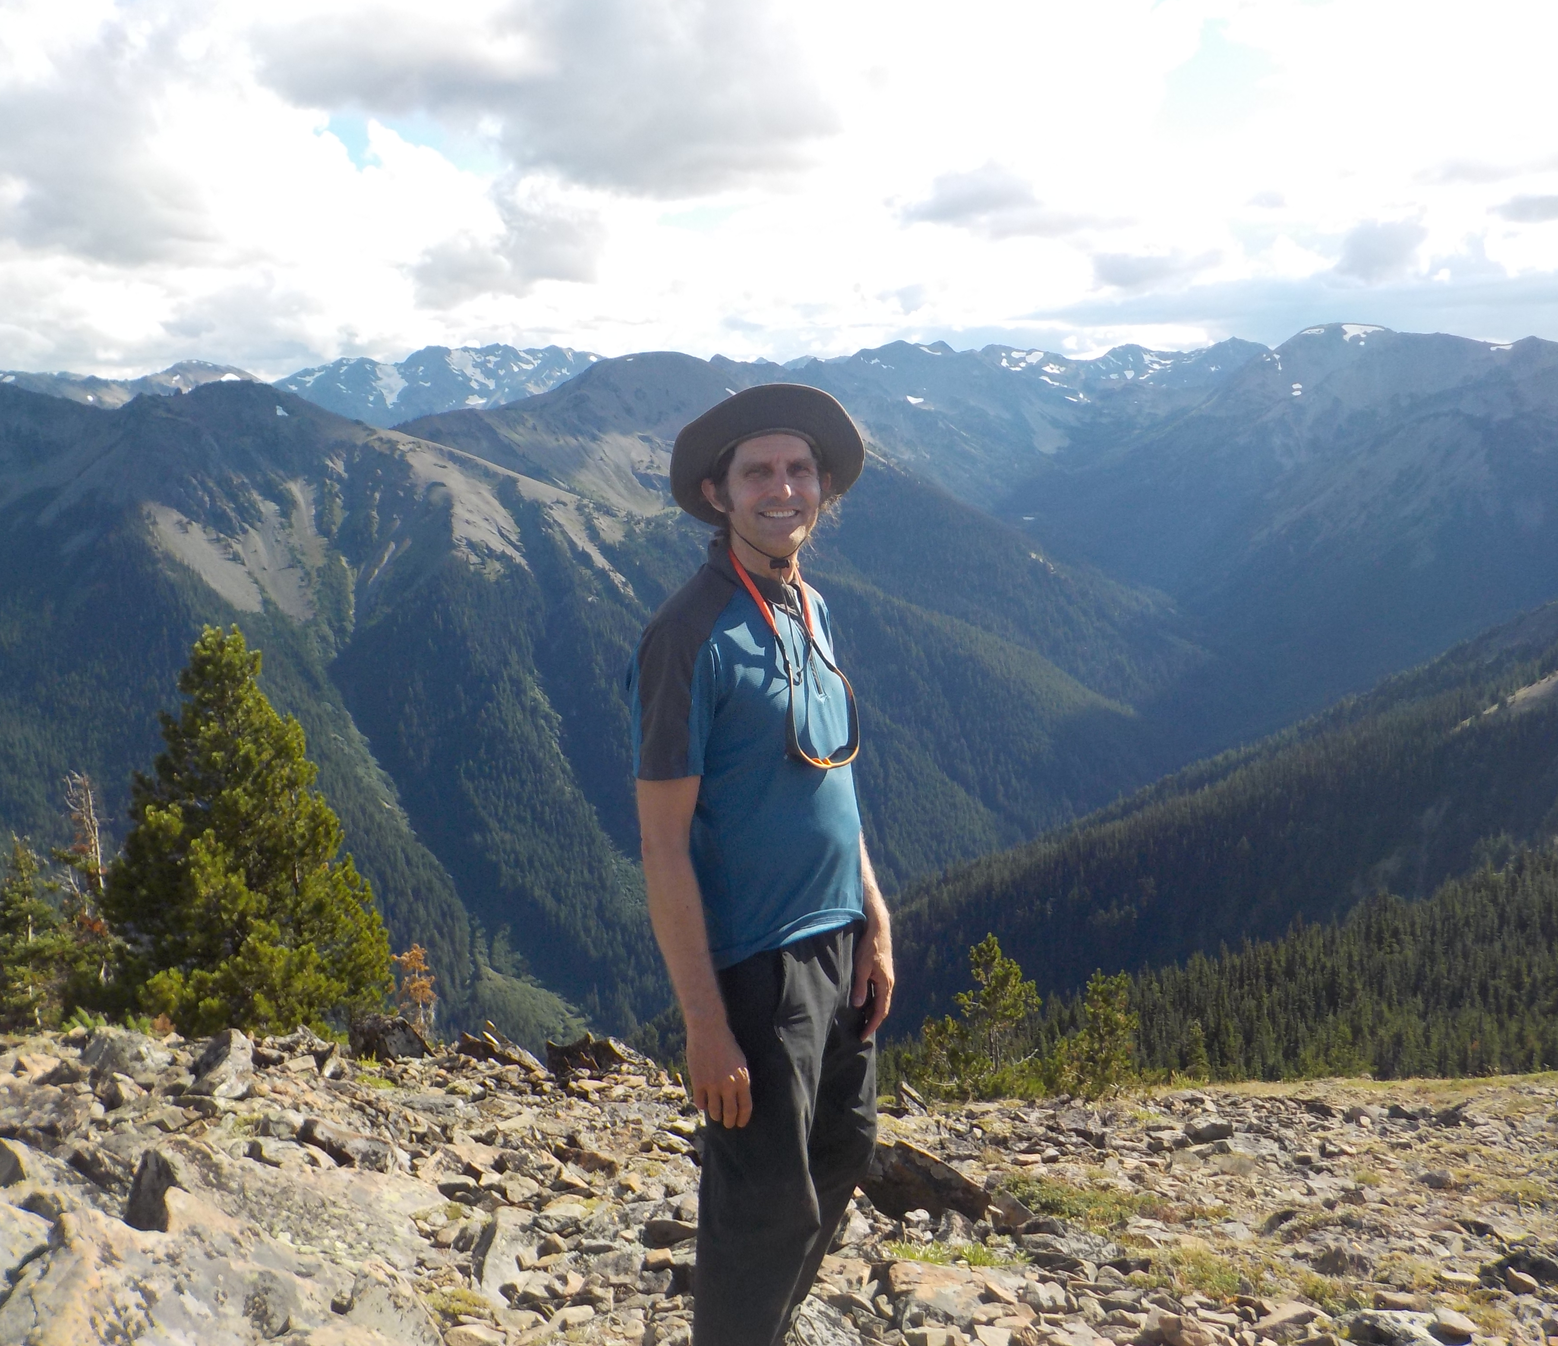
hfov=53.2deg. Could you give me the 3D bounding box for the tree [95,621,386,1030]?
[{"bbox_3d":[-2.900,0.890,8.500,1.550,2.330,1.500,-3,10,-19],"label":"tree"}]

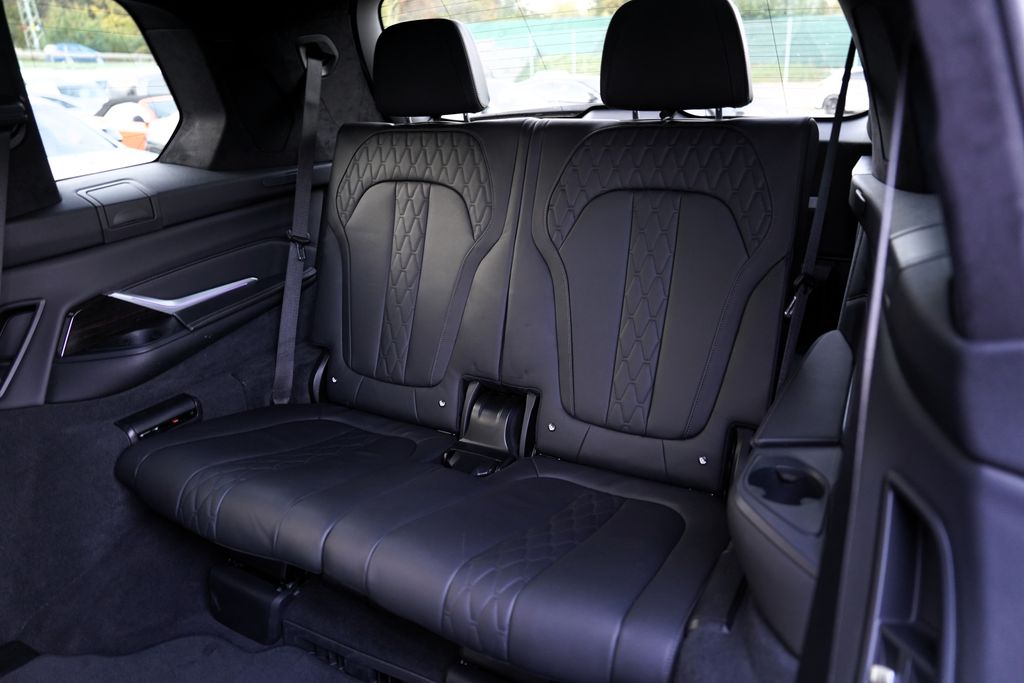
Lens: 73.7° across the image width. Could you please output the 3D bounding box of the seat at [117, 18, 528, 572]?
[{"bbox_3d":[-0.306,-0.154,1.236,0.490,0.810,0.750,9,23,27],"label":"seat"}]

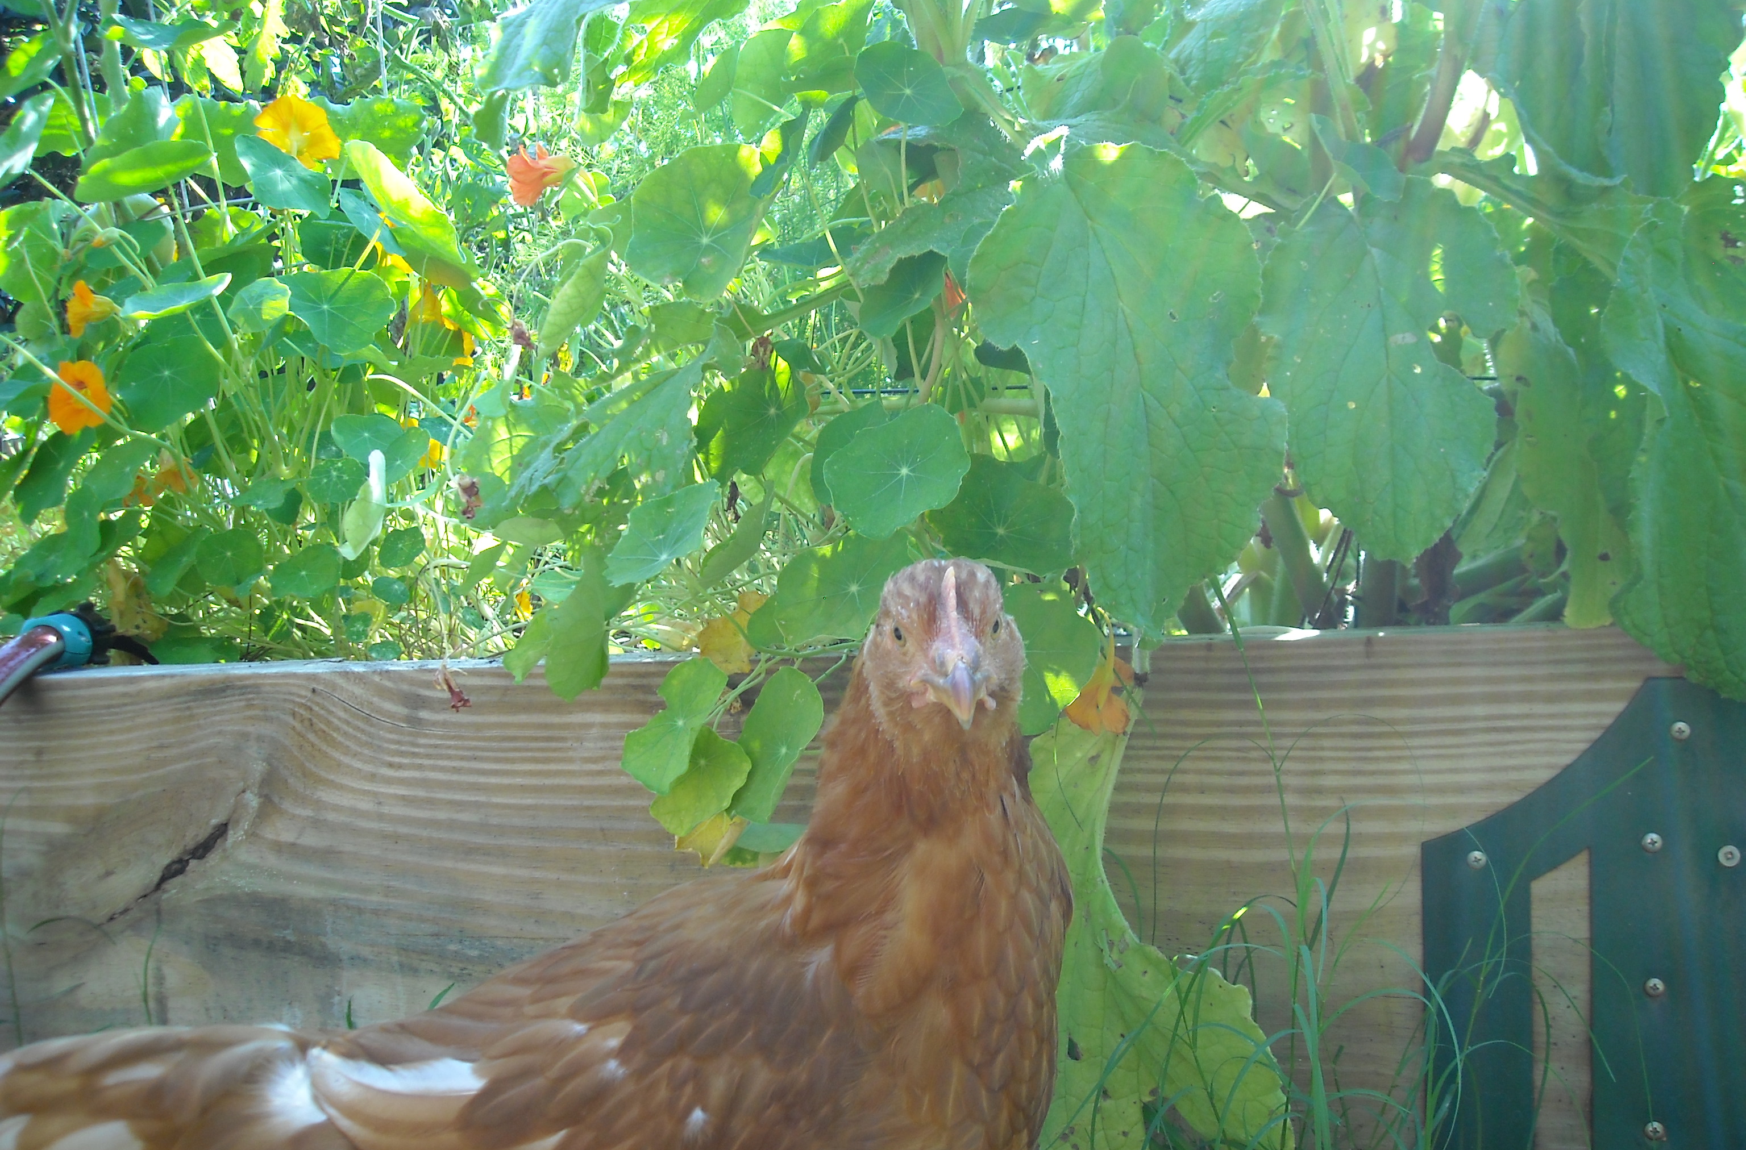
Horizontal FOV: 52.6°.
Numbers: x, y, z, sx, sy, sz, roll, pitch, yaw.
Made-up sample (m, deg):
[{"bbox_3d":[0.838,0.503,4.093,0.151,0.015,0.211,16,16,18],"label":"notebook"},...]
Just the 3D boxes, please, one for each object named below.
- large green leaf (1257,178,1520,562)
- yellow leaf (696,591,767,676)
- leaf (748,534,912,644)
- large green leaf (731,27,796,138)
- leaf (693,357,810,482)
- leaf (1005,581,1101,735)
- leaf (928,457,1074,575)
[{"bbox_3d":[0.239,-0.095,0.820,0.122,0.177,0.040,-1,-4,9],"label":"large green leaf"},{"bbox_3d":[-0.063,0.025,0.790,0.034,0.038,0.012,-1,-11,-3],"label":"yellow leaf"},{"bbox_3d":[-0.017,0.006,0.770,0.073,0.048,0.025,-2,-16,-6],"label":"leaf"},{"bbox_3d":[-0.058,-0.259,0.930,0.035,0.058,0.025,0,4,22],"label":"large green leaf"},{"bbox_3d":[-0.060,-0.077,0.870,0.055,0.060,0.025,-3,-6,-14],"label":"leaf"},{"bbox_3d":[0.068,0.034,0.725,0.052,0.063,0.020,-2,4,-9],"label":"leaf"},{"bbox_3d":[0.060,-0.027,0.820,0.068,0.056,0.025,-2,-21,-3],"label":"leaf"}]

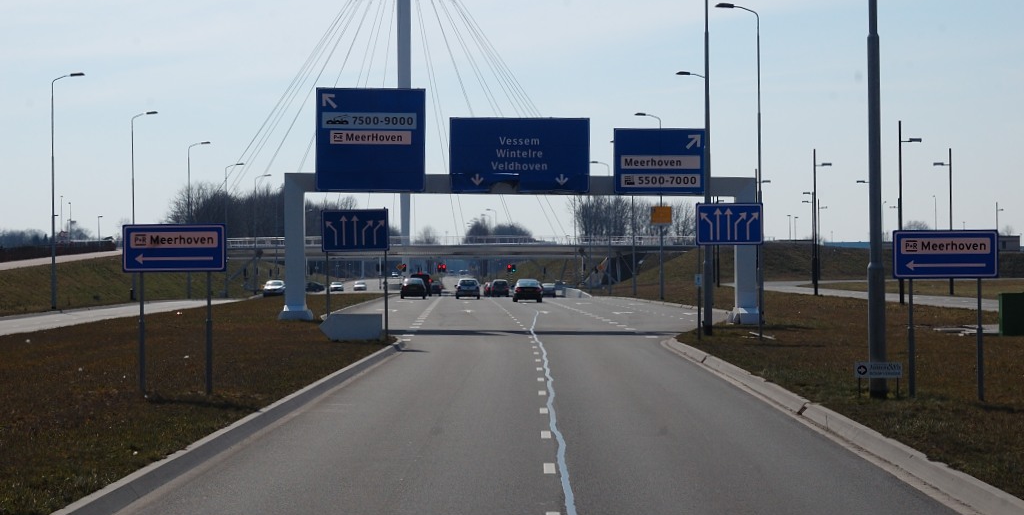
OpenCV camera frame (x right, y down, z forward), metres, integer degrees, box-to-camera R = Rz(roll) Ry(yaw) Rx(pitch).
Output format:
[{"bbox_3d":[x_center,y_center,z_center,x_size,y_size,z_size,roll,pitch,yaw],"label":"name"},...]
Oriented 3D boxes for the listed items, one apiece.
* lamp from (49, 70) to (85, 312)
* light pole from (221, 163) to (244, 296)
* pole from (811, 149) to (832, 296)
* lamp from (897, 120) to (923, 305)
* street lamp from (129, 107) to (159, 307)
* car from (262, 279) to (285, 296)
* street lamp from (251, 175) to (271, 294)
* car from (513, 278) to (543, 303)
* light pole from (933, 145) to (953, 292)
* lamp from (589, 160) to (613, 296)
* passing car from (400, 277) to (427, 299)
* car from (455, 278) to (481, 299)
[{"bbox_3d":[-22.157,-3.325,102.300,1.650,11.800,0.320,0,-1,1],"label":"lamp"},{"bbox_3d":[-24.349,-2.378,180.200,1.670,11.800,0.320,0,-1,1],"label":"light pole"},{"bbox_3d":[20.870,-2.335,137.000,1.200,9.800,0.270,0,0,0],"label":"pole"},{"bbox_3d":[21.922,-2.461,112.400,1.250,10.000,0.300,0,-1,1],"label":"lamp"},{"bbox_3d":[-22.961,-3.226,128.200,1.690,11.800,0.320,0,-1,1],"label":"street lamp"},{"bbox_3d":[-20.700,2.730,179.000,1.750,1.460,4.300,0,0,1],"label":"car"},{"bbox_3d":[-24.555,-2.263,202.200,1.680,11.800,0.320,0,-1,1],"label":"street lamp"},{"bbox_3d":[0.990,2.030,125.000,1.750,1.420,4.400,0,-1,-1],"label":"car"},{"bbox_3d":[28.900,-2.385,137.000,1.250,9.800,0.270,0,0,0],"label":"light pole"},{"bbox_3d":[7.893,-2.640,182.500,1.750,11.800,0.320,0,-1,1],"label":"lamp"},{"bbox_3d":[-6.900,2.180,144.000,1.690,1.455,4.150,0,0,-1],"label":"passing car"},{"bbox_3d":[-3.080,2.190,144.000,1.660,1.470,3.950,0,0,-1],"label":"car"}]

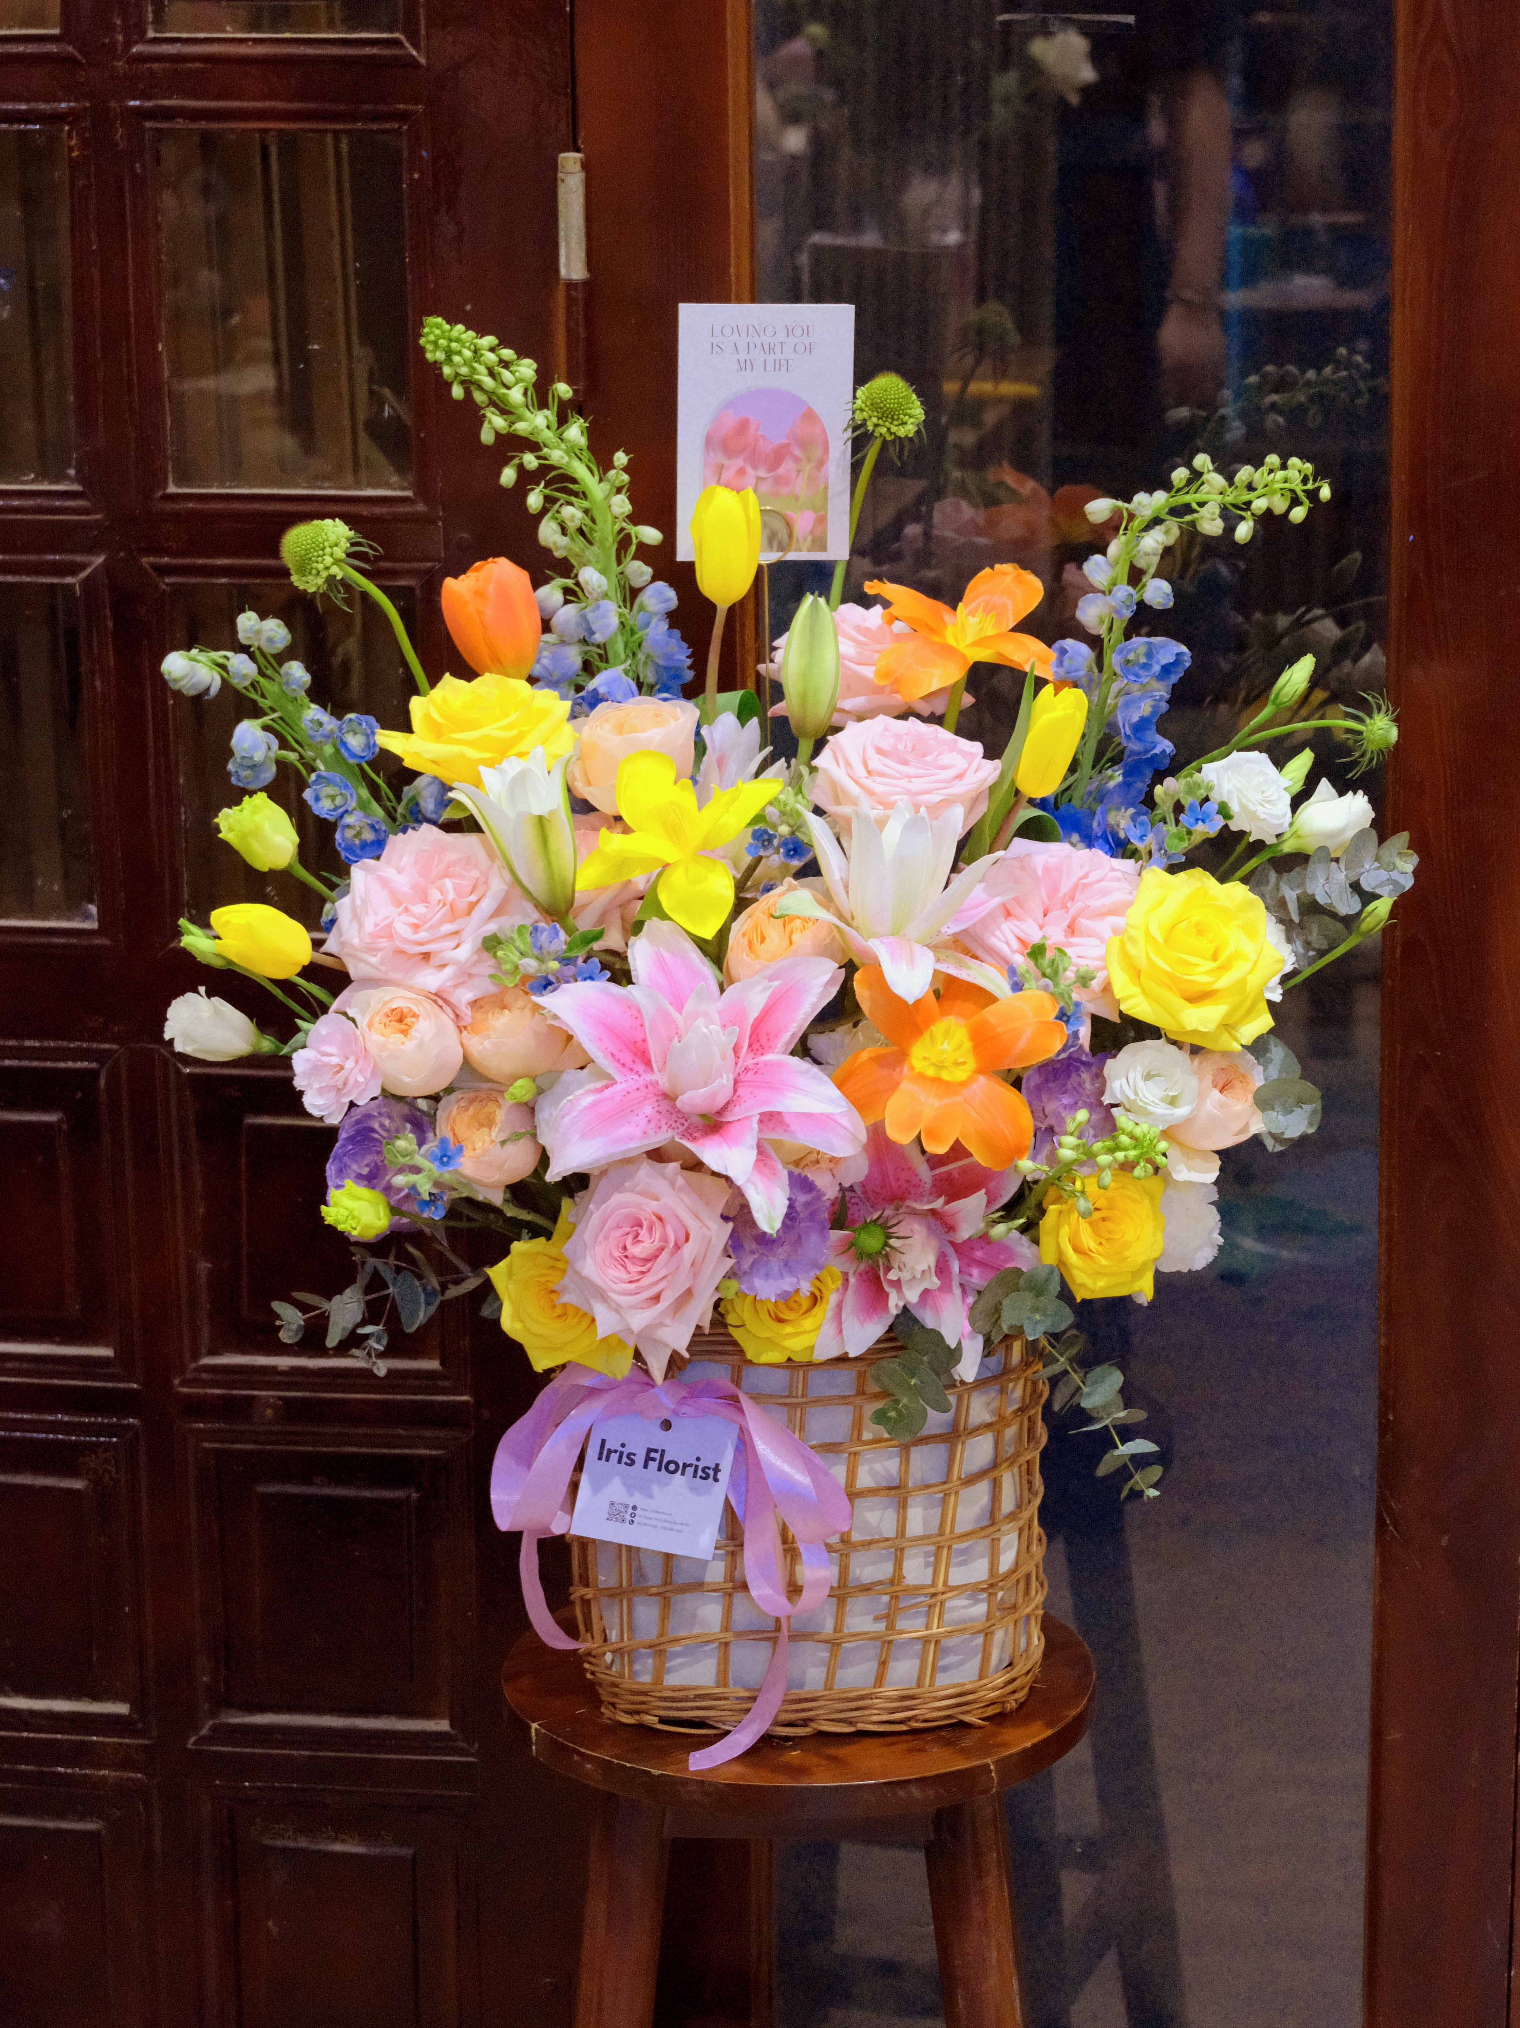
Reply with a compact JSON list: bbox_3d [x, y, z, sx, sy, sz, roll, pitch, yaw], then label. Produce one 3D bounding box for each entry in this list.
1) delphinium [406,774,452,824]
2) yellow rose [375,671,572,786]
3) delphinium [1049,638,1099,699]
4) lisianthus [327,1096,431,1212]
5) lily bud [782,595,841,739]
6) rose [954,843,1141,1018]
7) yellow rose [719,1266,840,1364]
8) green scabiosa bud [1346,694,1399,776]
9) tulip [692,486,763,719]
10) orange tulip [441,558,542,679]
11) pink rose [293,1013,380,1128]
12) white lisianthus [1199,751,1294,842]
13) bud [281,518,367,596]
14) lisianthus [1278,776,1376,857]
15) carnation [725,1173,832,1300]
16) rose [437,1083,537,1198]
[{"bbox_3d":[-0.181,-0.118,2.610,0.027,0.029,0.026,-4,12,-11],"label":"delphinium"},{"bbox_3d":[-0.150,-0.148,2.492,0.105,0.058,0.100,-3,27,1],"label":"yellow rose"},{"bbox_3d":[0.168,-0.184,2.540,0.029,0.029,0.027,-29,-31,20],"label":"delphinium"},{"bbox_3d":[-0.202,0.080,2.521,0.060,0.066,0.050,0,2,25],"label":"lisianthus"},{"bbox_3d":[0.027,-0.183,2.505,0.032,0.082,0.032,0,15,0],"label":"lily bud"},{"bbox_3d":[0.148,-0.043,2.443,0.100,0.098,0.070,1,-12,-6],"label":"rose"},{"bbox_3d":[0.011,0.160,2.560,0.067,0.064,0.050,-1,3,-2],"label":"yellow rose"},{"bbox_3d":[0.330,-0.150,2.556,0.034,0.043,0.035,7,15,29],"label":"green scabiosa bud"},{"bbox_3d":[-0.018,-0.215,2.480,0.037,0.121,0.037,4,13,0],"label":"tulip"},{"bbox_3d":[-0.141,-0.207,2.500,0.050,0.066,0.050,-12,13,0],"label":"orange tulip"},{"bbox_3d":[-0.230,0.029,2.580,0.050,0.060,0.042,4,7,20],"label":"pink rose"},{"bbox_3d":[0.256,-0.114,2.500,0.050,0.048,0.039,-5,-9,-17],"label":"white lisianthus"},{"bbox_3d":[-0.233,-0.243,2.531,0.041,0.039,0.040,12,-1,43],"label":"bud"},{"bbox_3d":[0.306,-0.106,2.556,0.052,0.043,0.042,-6,11,22],"label":"lisianthus"},{"bbox_3d":[0.010,0.119,2.540,0.060,0.068,0.045,-1,3,0],"label":"carnation"},{"bbox_3d":[-0.142,0.067,2.480,0.056,0.056,0.053,-21,-34,15],"label":"rose"}]

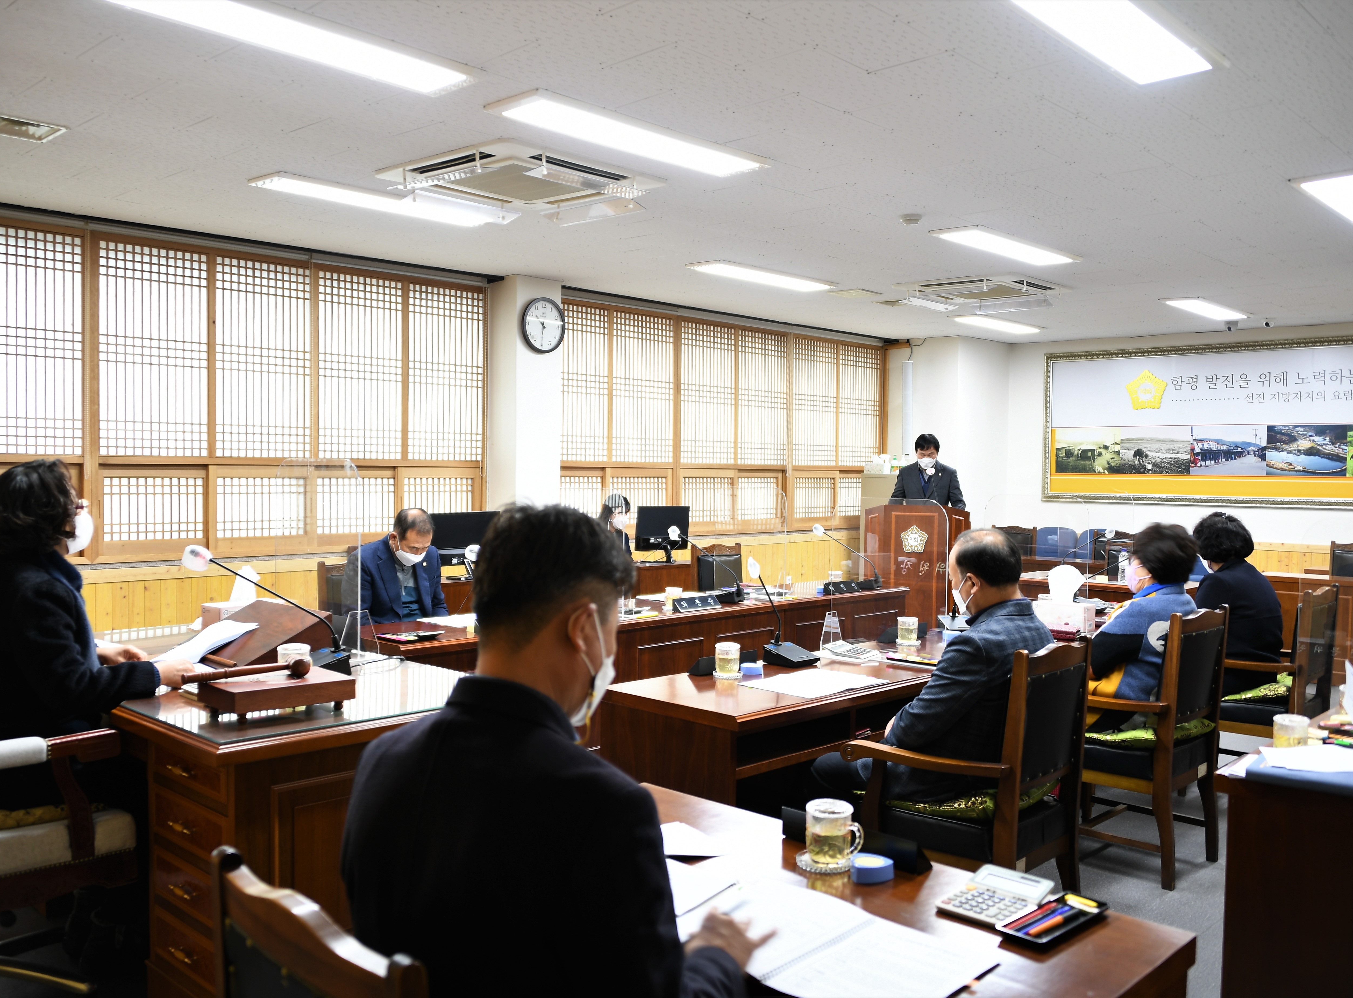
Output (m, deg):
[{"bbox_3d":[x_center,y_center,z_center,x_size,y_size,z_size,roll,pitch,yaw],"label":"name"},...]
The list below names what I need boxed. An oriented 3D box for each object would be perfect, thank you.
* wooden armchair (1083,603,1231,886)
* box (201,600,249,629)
[{"bbox_3d":[1.691,0.868,4.338,0.540,0.950,0.530,2,2,44],"label":"wooden armchair"},{"bbox_3d":[-1.487,0.407,3.982,0.130,0.095,0.230,2,2,42],"label":"box"}]

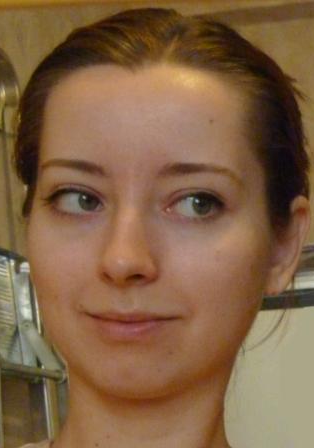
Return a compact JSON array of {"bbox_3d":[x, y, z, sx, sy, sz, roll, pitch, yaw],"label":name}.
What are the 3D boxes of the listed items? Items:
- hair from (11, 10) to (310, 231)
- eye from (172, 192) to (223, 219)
[{"bbox_3d":[0.007,-0.056,0.435,0.170,0.165,0.185,1,-5,15],"label":"hair"},{"bbox_3d":[0.021,-0.010,0.357,0.027,0.015,0.014,2,-4,4],"label":"eye"}]

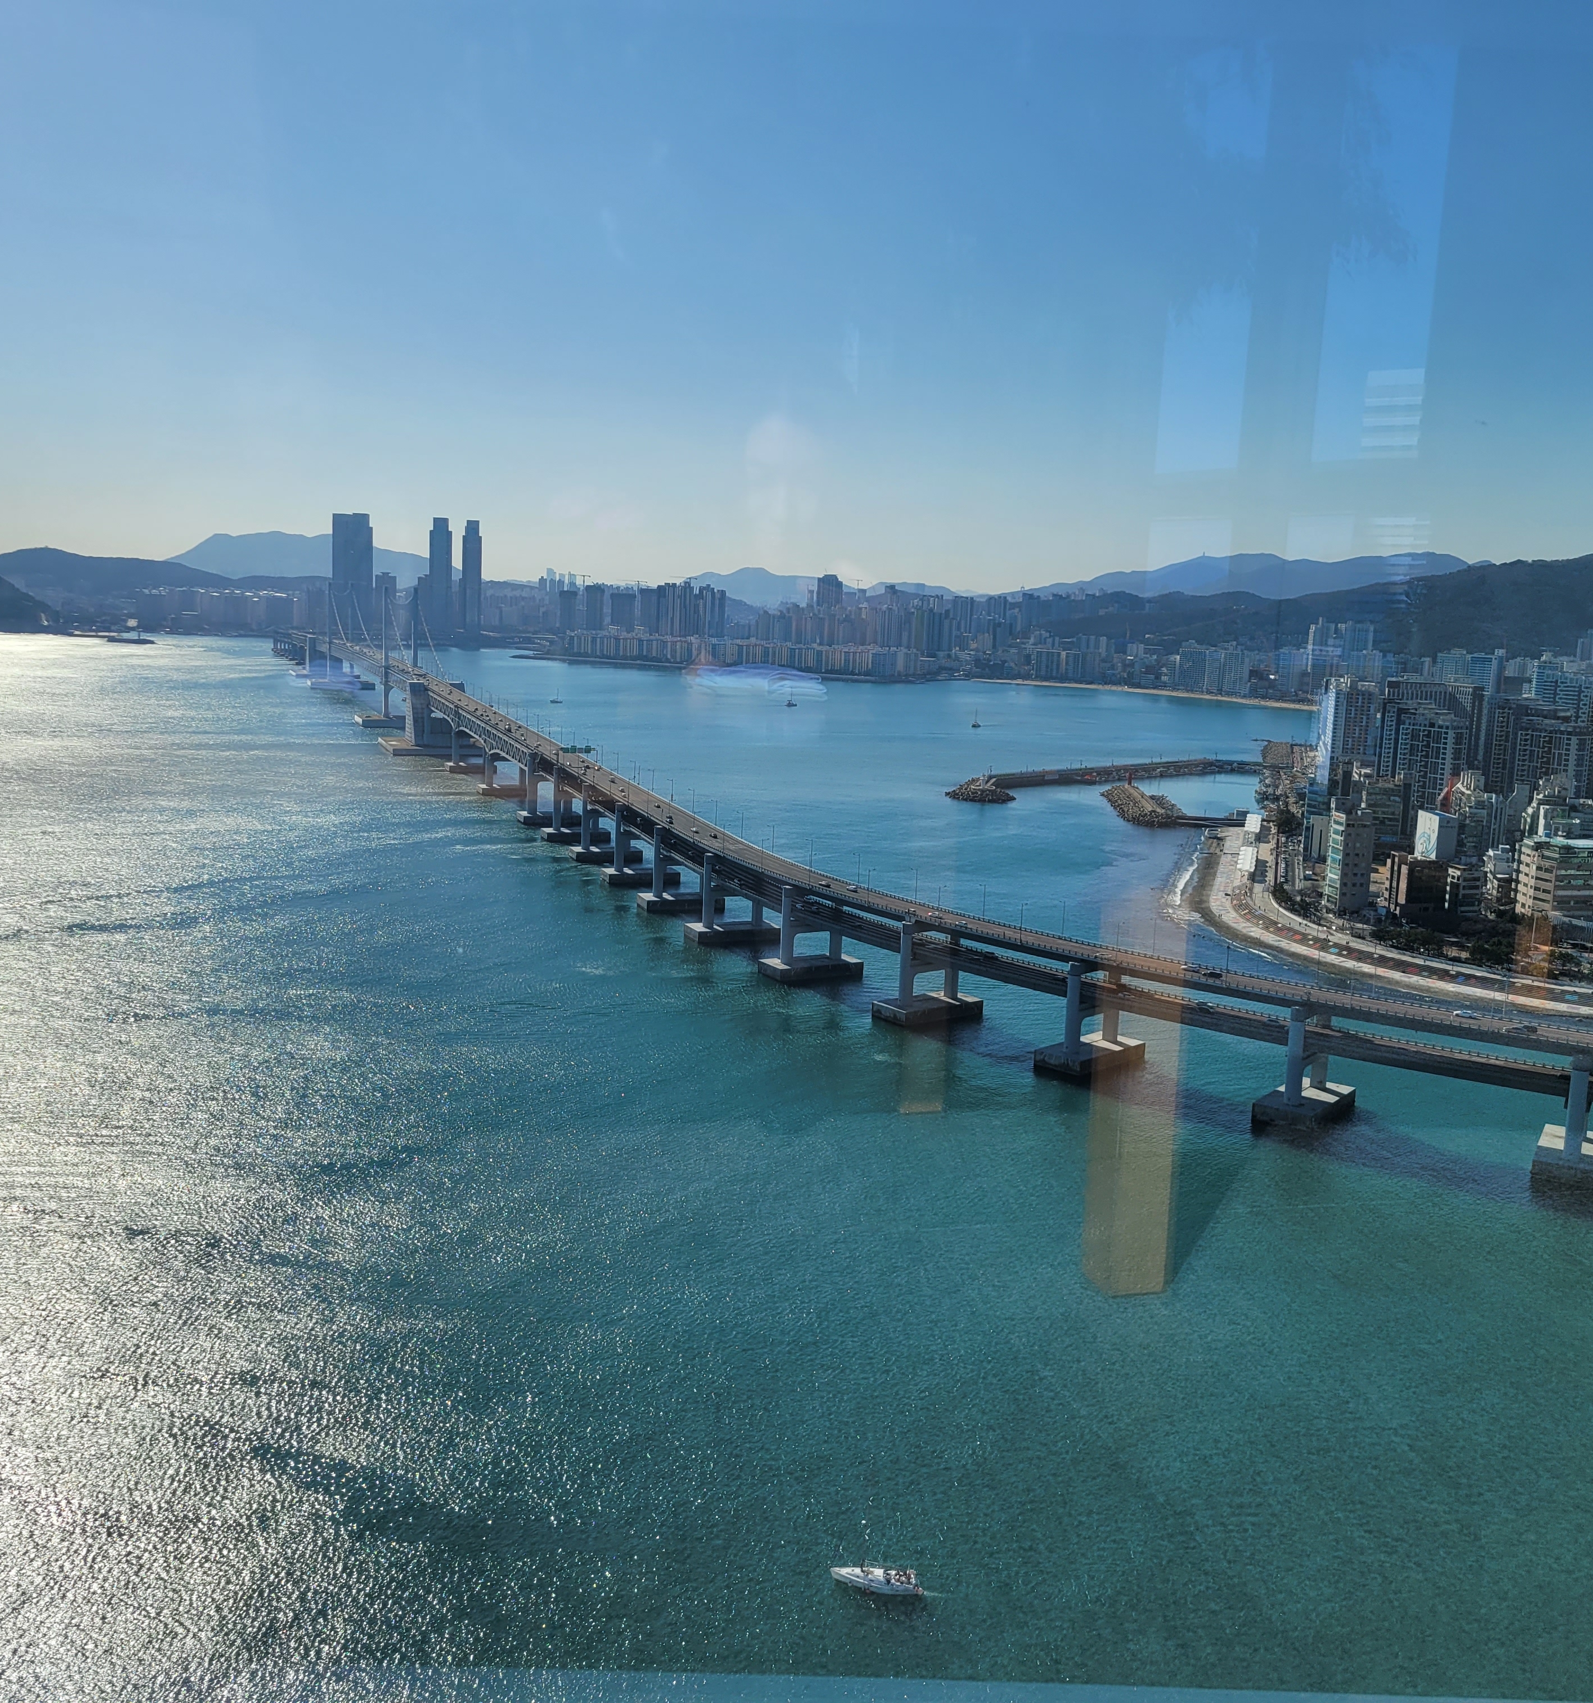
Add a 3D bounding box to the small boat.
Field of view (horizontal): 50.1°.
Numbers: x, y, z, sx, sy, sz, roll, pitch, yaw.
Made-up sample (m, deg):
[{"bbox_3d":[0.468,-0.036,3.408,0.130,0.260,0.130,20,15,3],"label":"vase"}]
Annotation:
[{"bbox_3d":[9.850,87.950,206.600,11.000,1.900,3.400,3,9,8],"label":"small boat"}]

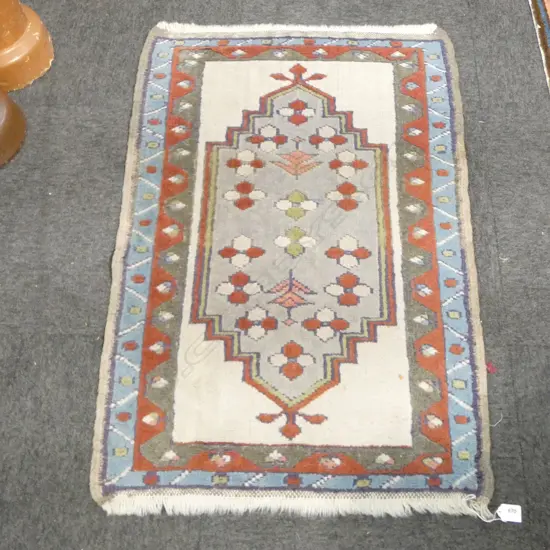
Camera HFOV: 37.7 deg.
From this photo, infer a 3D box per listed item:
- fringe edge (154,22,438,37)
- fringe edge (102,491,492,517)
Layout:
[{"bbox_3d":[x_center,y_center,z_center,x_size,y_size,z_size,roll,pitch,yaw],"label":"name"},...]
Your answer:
[{"bbox_3d":[0.051,-0.632,2.058,0.726,0.015,0.041,1,65,3],"label":"fringe edge"},{"bbox_3d":[0.039,0.440,1.553,0.754,0.015,0.046,0,65,2],"label":"fringe edge"}]

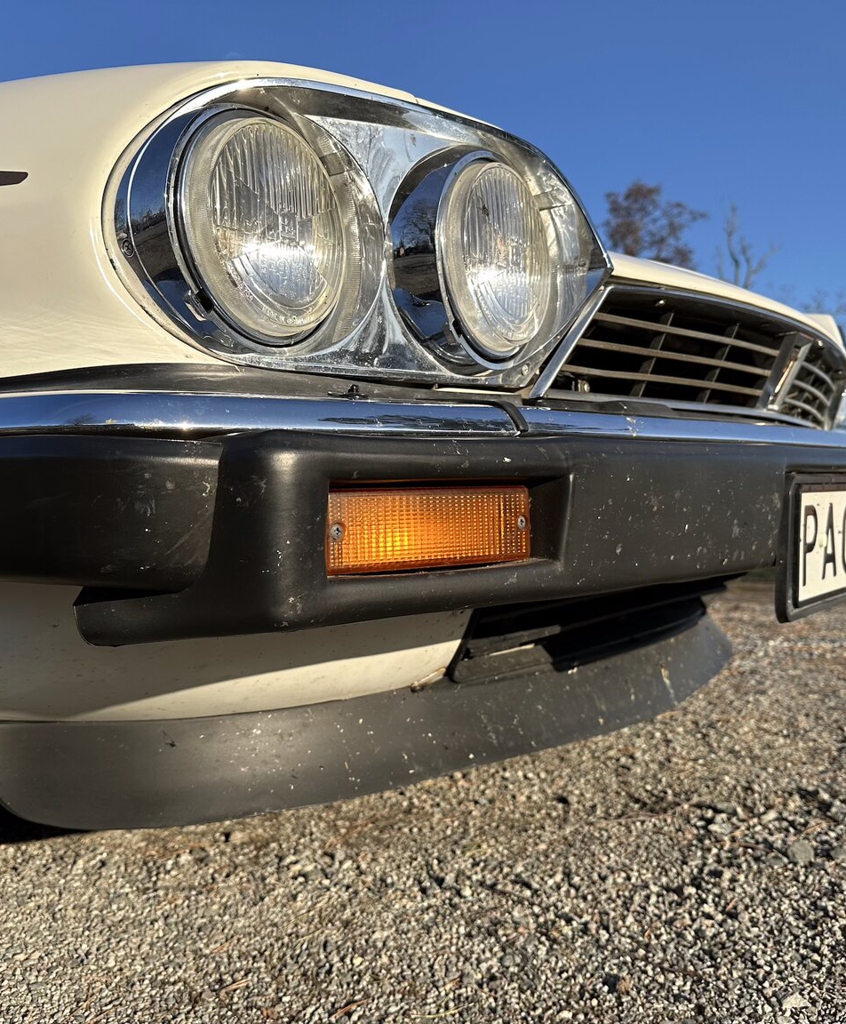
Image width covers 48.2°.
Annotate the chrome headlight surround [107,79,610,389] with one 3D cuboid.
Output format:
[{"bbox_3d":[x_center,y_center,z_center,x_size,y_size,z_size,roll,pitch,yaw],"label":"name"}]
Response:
[{"bbox_3d":[-0.008,-0.187,0.668,0.115,0.190,0.425,0,2,44],"label":"chrome headlight surround"}]

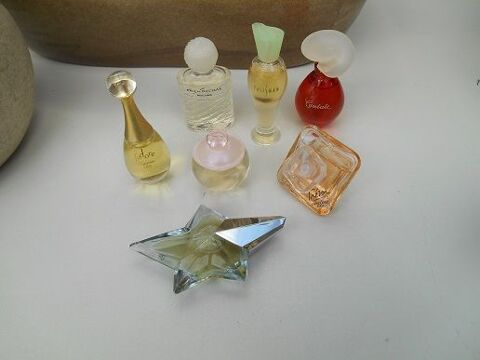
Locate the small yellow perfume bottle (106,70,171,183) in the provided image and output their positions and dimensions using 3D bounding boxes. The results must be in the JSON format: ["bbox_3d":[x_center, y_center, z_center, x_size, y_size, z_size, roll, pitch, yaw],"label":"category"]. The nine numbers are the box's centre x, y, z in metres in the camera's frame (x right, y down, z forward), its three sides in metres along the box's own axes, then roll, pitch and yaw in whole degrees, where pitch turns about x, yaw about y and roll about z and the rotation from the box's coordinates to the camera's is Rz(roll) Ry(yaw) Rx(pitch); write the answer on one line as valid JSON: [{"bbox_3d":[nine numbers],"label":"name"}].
[{"bbox_3d":[-0.057,-0.027,0.202,0.028,0.071,0.027,-14,49,-9],"label":"small yellow perfume bottle"}]

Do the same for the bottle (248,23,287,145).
[{"bbox_3d":[0.016,-0.056,0.220,0.024,0.076,0.021,-1,48,3],"label":"bottle"}]

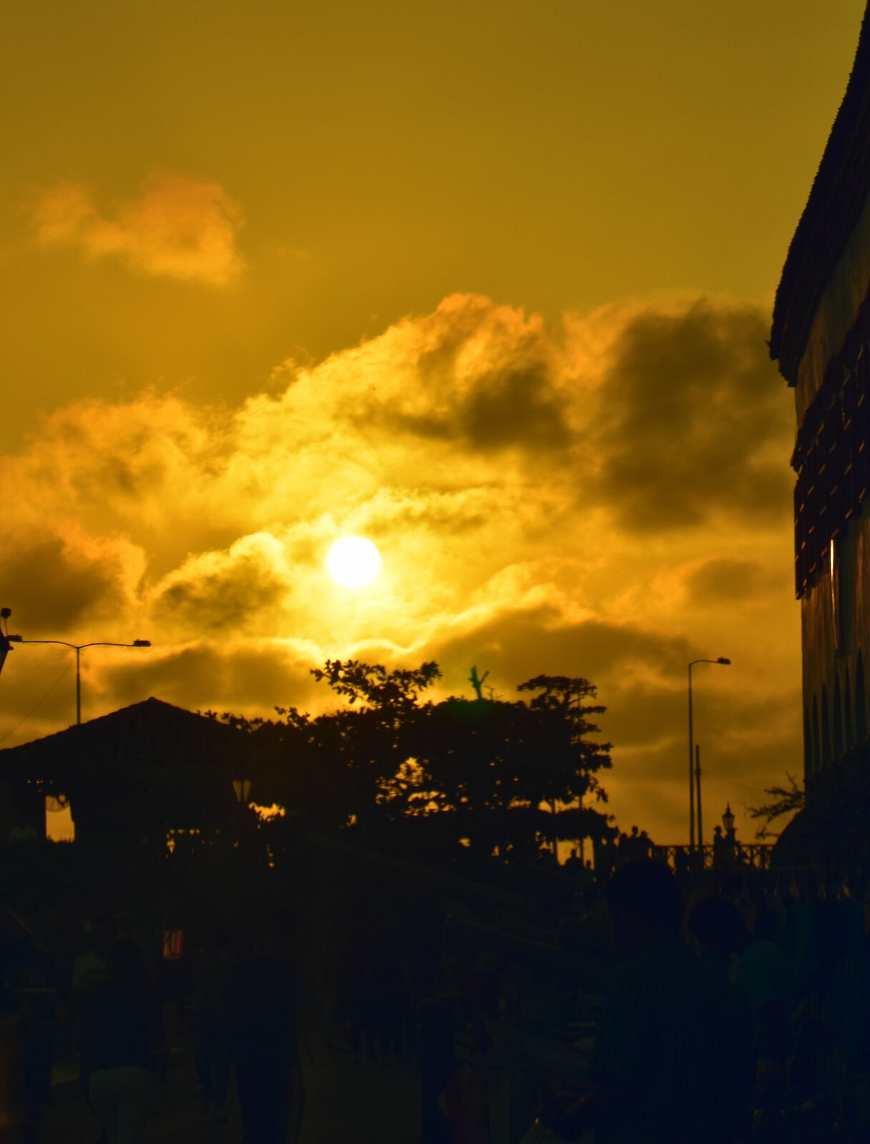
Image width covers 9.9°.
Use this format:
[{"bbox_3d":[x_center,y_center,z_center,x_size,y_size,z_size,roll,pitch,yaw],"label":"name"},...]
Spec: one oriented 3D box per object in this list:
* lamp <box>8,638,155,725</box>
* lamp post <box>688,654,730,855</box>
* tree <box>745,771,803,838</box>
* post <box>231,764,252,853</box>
[{"bbox_3d":[-13.090,8.065,184.607,5.400,11.300,0.450,-1,-4,0],"label":"lamp"},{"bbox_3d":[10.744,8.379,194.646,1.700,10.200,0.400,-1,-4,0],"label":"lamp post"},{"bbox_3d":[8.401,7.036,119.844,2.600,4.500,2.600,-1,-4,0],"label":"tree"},{"bbox_3d":[-3.842,6.146,99.833,0.550,4.800,0.550,-1,-4,0],"label":"post"}]

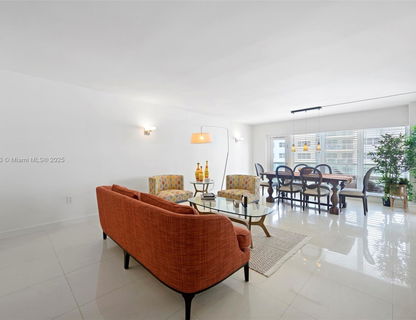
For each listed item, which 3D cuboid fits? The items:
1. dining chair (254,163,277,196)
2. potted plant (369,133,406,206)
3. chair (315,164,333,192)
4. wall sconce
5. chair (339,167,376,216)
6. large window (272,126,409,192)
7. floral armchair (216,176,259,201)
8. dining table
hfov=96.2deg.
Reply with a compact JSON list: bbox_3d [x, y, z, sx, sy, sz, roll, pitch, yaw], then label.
[{"bbox_3d":[1.712,0.620,5.462,0.580,0.970,0.490,0,1,44],"label":"dining chair"},{"bbox_3d":[4.241,0.232,4.417,0.700,1.740,0.680,0,1,44],"label":"potted plant"},{"bbox_3d":[2.930,0.620,4.835,0.490,0.970,0.580,0,1,44],"label":"chair"},{"bbox_3d":[-1.380,-0.705,4.457,0.200,0.230,0.180,0,1,44],"label":"wall sconce"},{"bbox_3d":[3.133,0.629,3.940,0.600,0.970,0.490,0,1,44],"label":"chair"},{"bbox_3d":[3.758,0.015,6.042,3.700,1.780,0.120,0,1,44],"label":"large window"},{"bbox_3d":[0.769,0.765,4.694,0.770,0.710,0.770,0,1,44],"label":"floral armchair"},{"bbox_3d":[2.332,0.736,4.609,1.880,0.750,0.950,0,1,44],"label":"dining table"}]

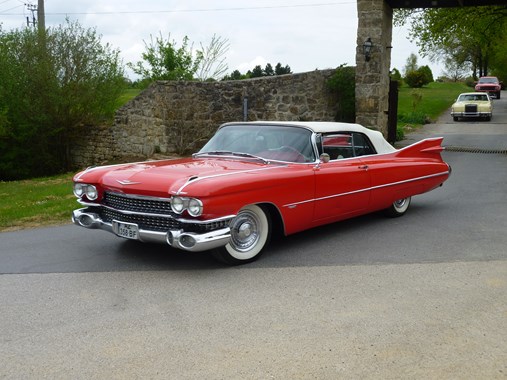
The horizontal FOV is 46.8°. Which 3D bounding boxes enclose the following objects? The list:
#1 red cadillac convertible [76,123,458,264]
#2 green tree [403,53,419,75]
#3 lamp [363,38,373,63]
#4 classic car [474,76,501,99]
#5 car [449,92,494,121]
[{"bbox_3d":[0.564,-0.221,7.677,2.030,1.380,5.710,7,10,40],"label":"red cadillac convertible"},{"bbox_3d":[20.104,-15.558,75.000,2.100,4.200,2.100,0,8,0],"label":"green tree"},{"bbox_3d":[3.315,-4.049,17.000,0.270,0.680,0.330,3,9,22],"label":"lamp"},{"bbox_3d":[20.357,-8.857,50.348,1.980,1.820,5.000,3,13,23],"label":"classic car"},{"bbox_3d":[12.381,-4.778,32.688,2.020,1.400,5.850,3,13,23],"label":"car"}]

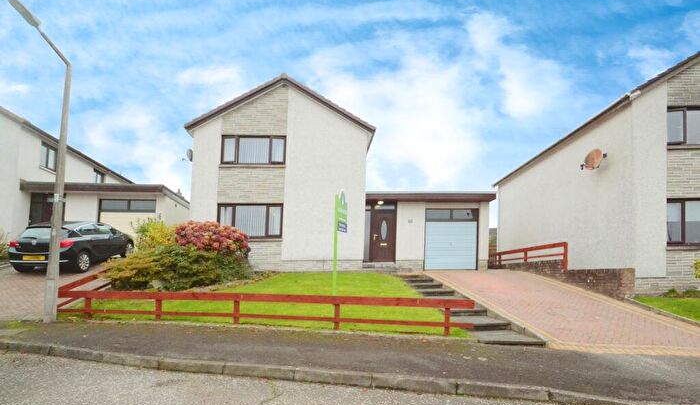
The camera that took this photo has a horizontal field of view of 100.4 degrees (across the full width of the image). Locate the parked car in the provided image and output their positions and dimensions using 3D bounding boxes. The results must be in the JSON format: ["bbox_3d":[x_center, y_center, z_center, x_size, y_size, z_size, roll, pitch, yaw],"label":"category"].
[{"bbox_3d":[-9.950,1.530,11.000,1.810,1.500,4.420,2,-3,-12],"label":"parked car"}]

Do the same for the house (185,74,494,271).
[{"bbox_3d":[-0.450,-1.050,15.800,12.500,7.950,8.600,1,-3,-3],"label":"house"}]

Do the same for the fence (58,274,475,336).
[{"bbox_3d":[-2.300,2.170,6.500,9.300,0.880,1.300,0,-3,12],"label":"fence"}]

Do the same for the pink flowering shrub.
[{"bbox_3d":[-4.750,1.250,10.100,2.300,1.250,1.700,1,-3,-3],"label":"pink flowering shrub"}]

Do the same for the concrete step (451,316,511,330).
[{"bbox_3d":[2.620,2.420,5.850,1.050,0.150,0.550,1,-3,-3],"label":"concrete step"}]

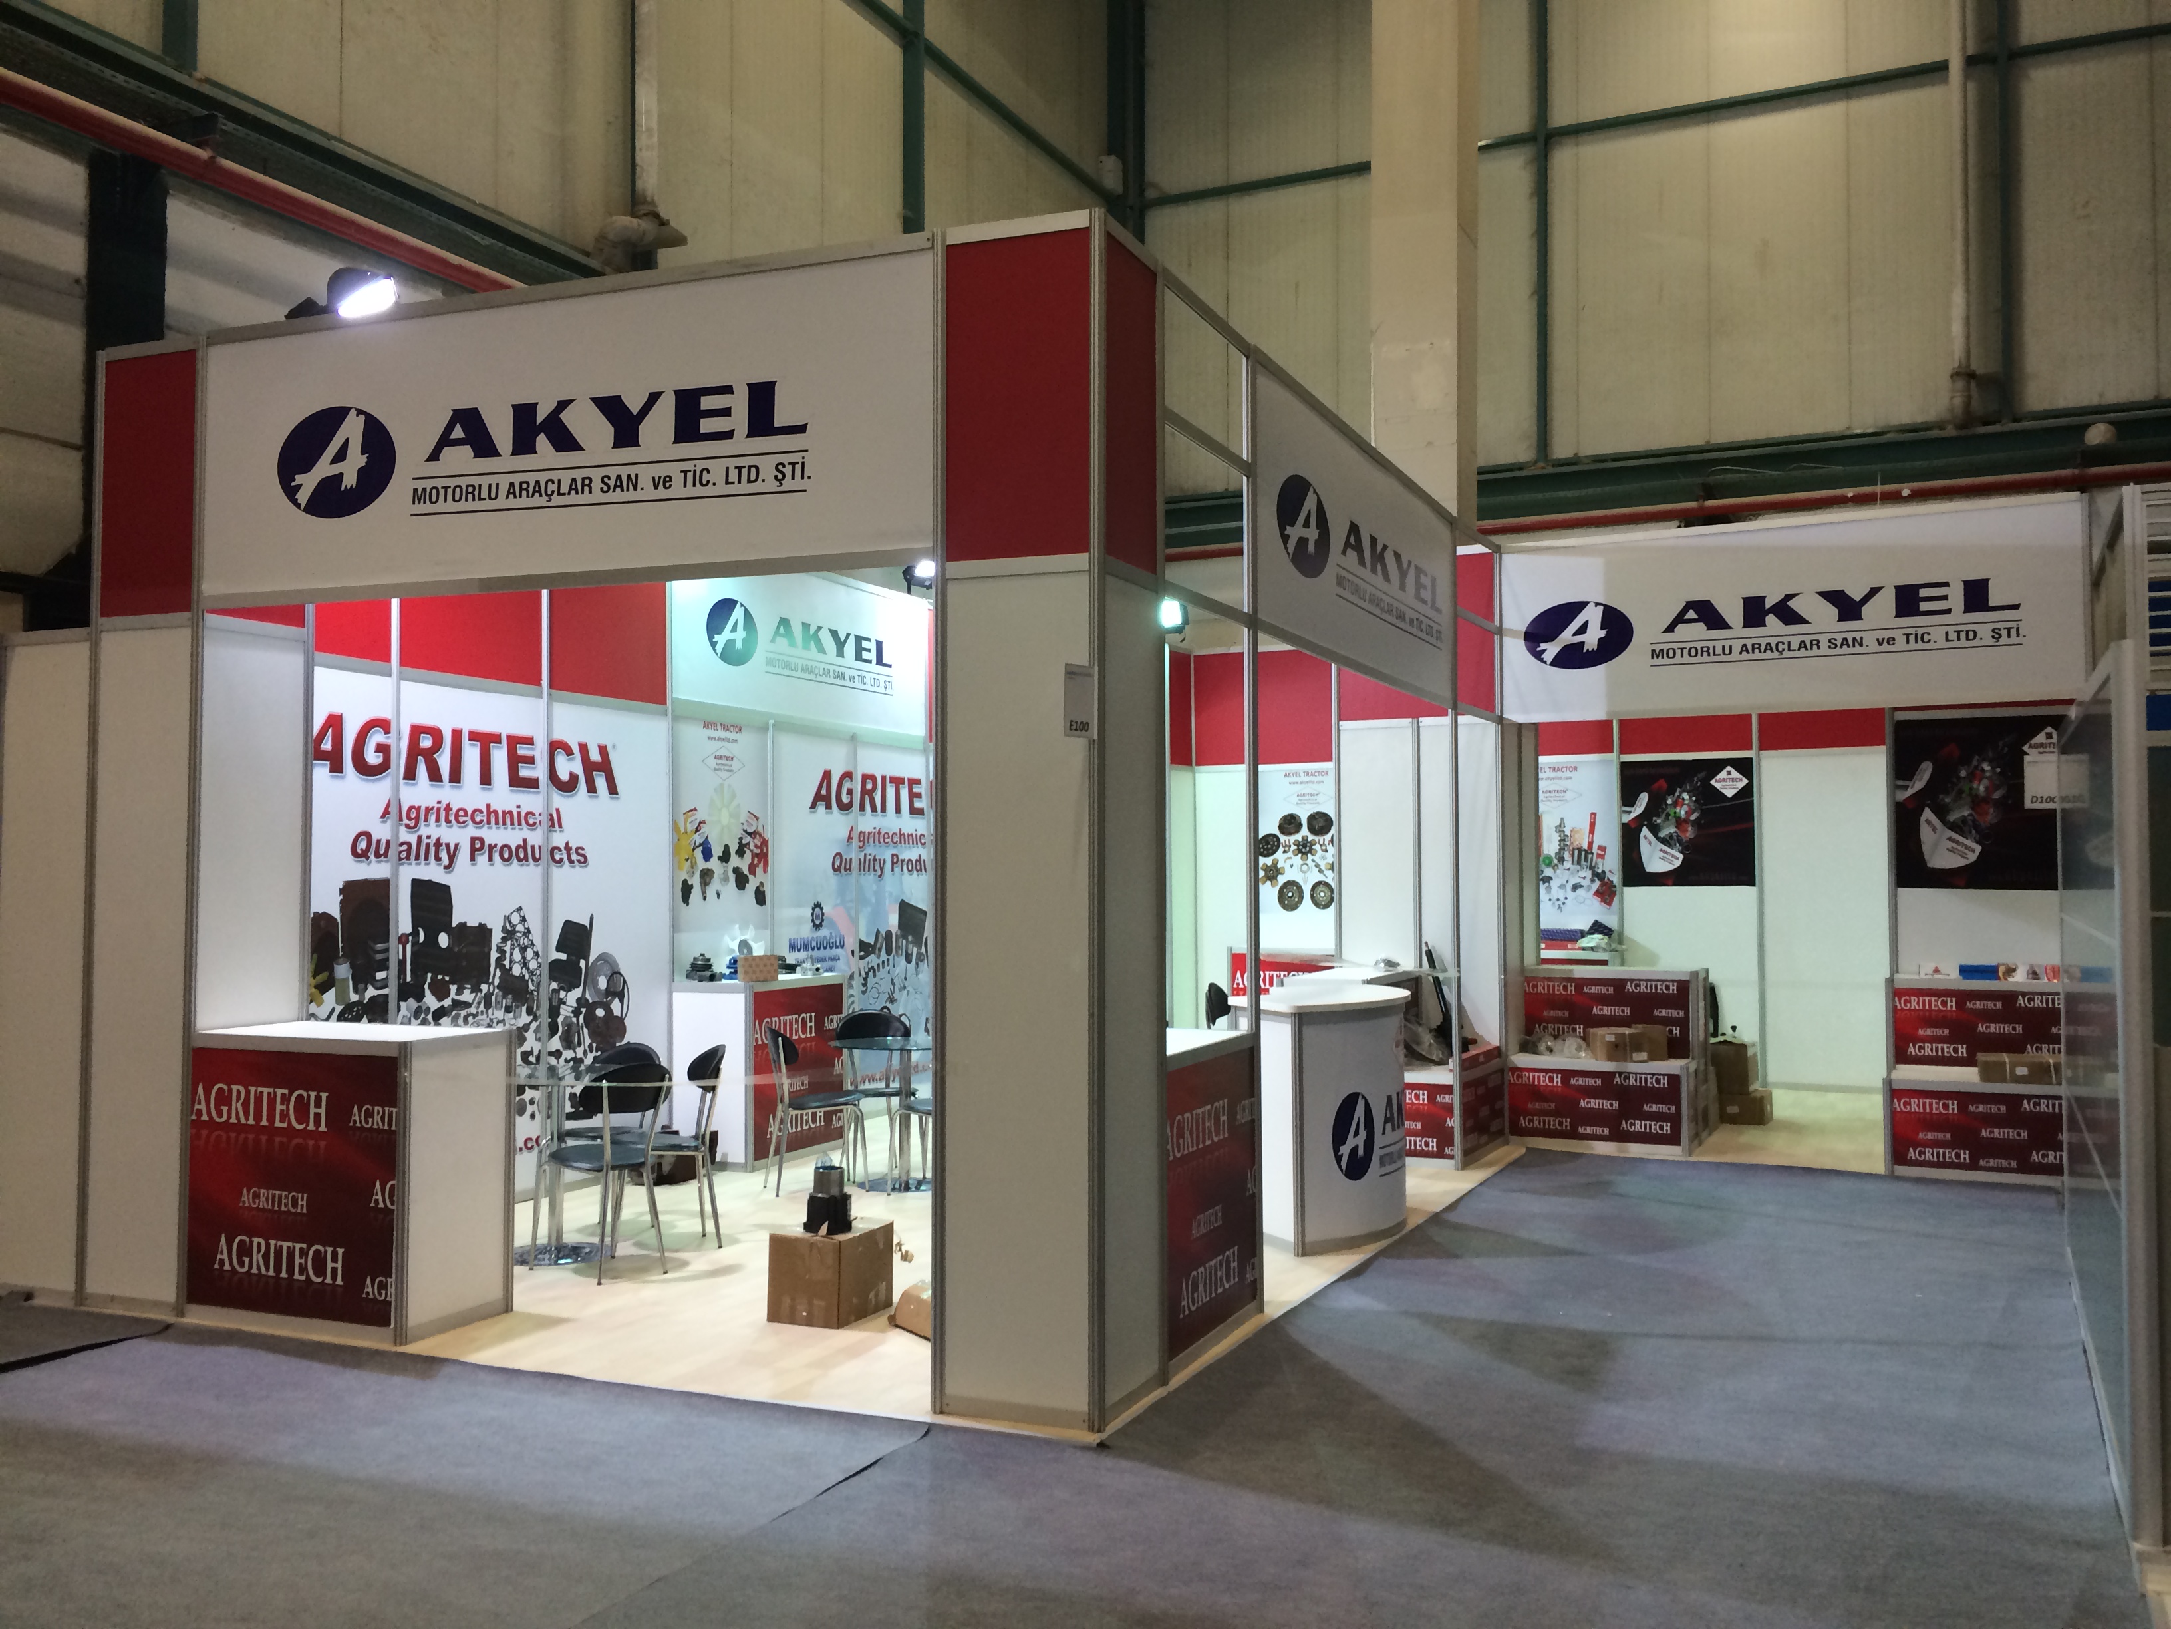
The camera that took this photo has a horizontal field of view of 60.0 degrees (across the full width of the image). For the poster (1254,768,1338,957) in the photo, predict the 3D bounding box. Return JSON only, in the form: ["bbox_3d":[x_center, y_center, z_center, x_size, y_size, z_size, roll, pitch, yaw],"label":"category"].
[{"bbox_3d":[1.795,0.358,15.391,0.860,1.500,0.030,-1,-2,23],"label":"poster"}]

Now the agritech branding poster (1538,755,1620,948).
[{"bbox_3d":[3.703,0.328,14.588,0.840,1.480,0.030,-1,-2,23],"label":"agritech branding poster"}]

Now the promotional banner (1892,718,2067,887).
[{"bbox_3d":[4.971,-0.057,10.343,0.930,0.950,0.030,-1,-2,23],"label":"promotional banner"}]

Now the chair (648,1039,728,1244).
[{"bbox_3d":[-1.767,1.399,7.903,0.460,0.820,0.410,1,-2,-29],"label":"chair"}]

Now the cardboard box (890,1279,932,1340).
[{"bbox_3d":[-0.469,1.699,6.553,0.270,0.160,0.430,1,-2,-24],"label":"cardboard box"}]

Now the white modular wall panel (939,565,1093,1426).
[{"bbox_3d":[-0.196,0.510,5.466,0.490,2.460,0.050,-1,-2,23],"label":"white modular wall panel"}]

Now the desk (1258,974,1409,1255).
[{"bbox_3d":[1.092,1.322,8.407,0.700,1.010,1.450,-1,-2,23],"label":"desk"}]

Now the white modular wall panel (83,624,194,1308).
[{"bbox_3d":[-3.392,0.547,6.745,0.480,2.430,0.040,-1,-2,23],"label":"white modular wall panel"}]

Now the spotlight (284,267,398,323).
[{"bbox_3d":[-2.530,-1.769,6.402,0.350,0.200,0.210,0,-2,1],"label":"spotlight"}]

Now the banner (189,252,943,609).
[{"bbox_3d":[-1.800,-1.237,6.198,2.940,0.930,0.050,-1,-2,23],"label":"banner"}]

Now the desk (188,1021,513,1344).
[{"bbox_3d":[-2.616,1.271,6.671,1.020,1.000,0.530,-1,-2,23],"label":"desk"}]

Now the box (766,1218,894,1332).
[{"bbox_3d":[-0.903,1.628,6.733,0.290,0.310,0.380,-1,-2,23],"label":"box"}]

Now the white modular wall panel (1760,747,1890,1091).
[{"bbox_3d":[5.348,0.766,13.423,0.960,2.430,0.040,-1,-2,23],"label":"white modular wall panel"}]

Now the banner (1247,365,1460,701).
[{"bbox_3d":[1.294,-1.119,8.385,0.040,1.000,3.500,-1,-2,23],"label":"banner"}]

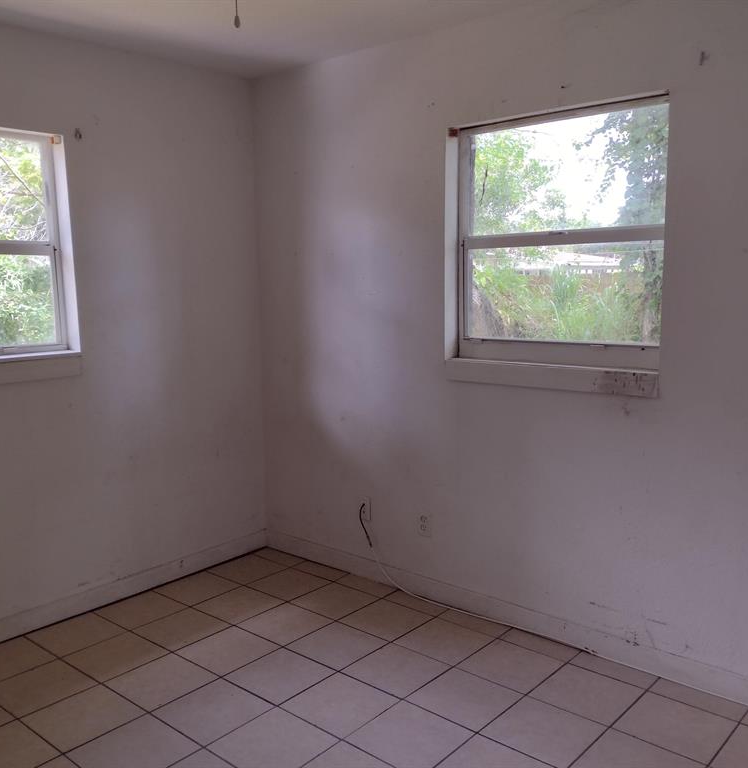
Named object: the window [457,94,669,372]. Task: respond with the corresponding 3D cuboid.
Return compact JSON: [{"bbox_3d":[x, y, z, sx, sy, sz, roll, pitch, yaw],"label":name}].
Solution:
[{"bbox_3d":[0.726,-0.553,3.119,0.921,0.959,0.080,6,11,41],"label":"window"}]

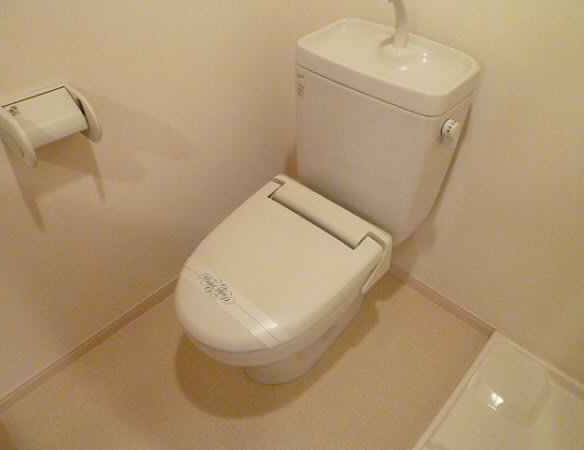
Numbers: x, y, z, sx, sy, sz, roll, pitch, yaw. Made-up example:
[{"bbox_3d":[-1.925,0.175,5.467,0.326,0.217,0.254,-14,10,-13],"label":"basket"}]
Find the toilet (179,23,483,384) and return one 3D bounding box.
[{"bbox_3d":[0.043,0.041,1.126,0.392,0.837,0.764,33,52,29],"label":"toilet"}]

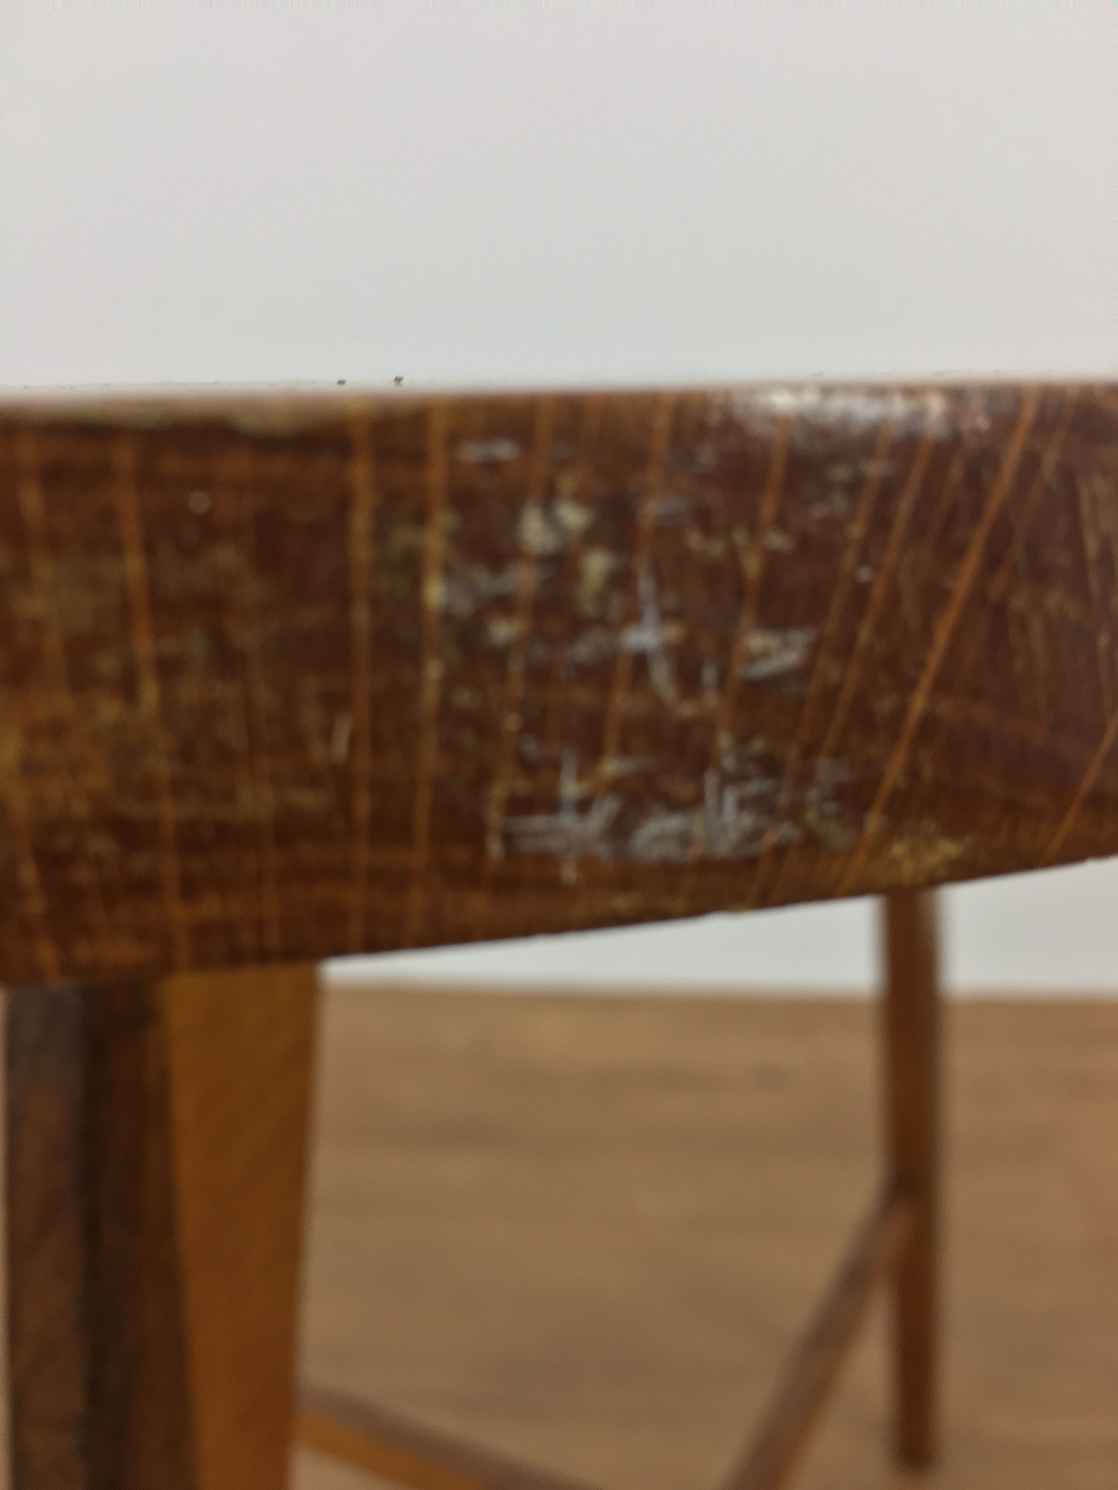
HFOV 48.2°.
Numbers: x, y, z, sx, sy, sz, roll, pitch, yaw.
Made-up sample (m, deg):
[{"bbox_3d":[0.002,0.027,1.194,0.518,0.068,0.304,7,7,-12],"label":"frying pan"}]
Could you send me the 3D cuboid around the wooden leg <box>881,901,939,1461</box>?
[{"bbox_3d":[0.141,0.124,0.497,0.028,0.439,0.028,9,27,34],"label":"wooden leg"}]

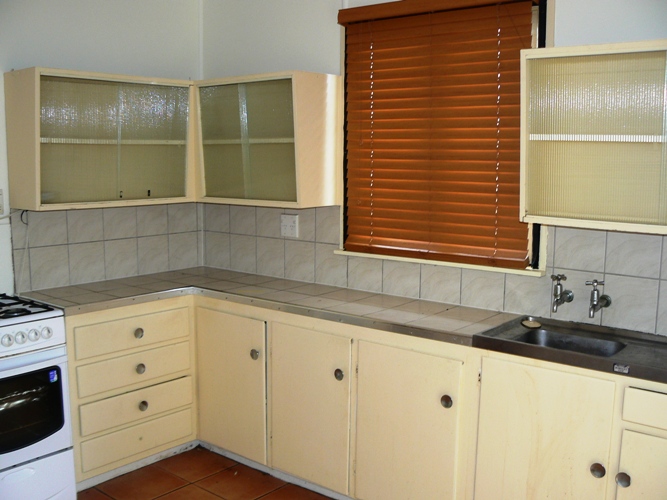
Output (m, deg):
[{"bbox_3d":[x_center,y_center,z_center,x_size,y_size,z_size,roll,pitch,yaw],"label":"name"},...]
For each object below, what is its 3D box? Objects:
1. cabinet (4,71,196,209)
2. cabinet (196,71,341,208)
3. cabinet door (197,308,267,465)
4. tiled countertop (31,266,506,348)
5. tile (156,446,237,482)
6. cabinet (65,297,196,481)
[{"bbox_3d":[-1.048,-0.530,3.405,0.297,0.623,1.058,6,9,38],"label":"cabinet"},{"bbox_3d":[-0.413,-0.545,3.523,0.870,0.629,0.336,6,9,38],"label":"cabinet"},{"bbox_3d":[-0.501,0.653,3.345,0.473,0.704,0.020,6,9,38],"label":"cabinet door"},{"bbox_3d":[-0.354,0.255,3.017,2.014,0.041,1.192,6,9,38],"label":"tiled countertop"},{"bbox_3d":[-0.668,1.041,3.365,0.320,0.010,0.317,6,9,38],"label":"tile"},{"bbox_3d":[-1.080,0.611,3.379,0.473,0.783,0.730,6,9,38],"label":"cabinet"}]

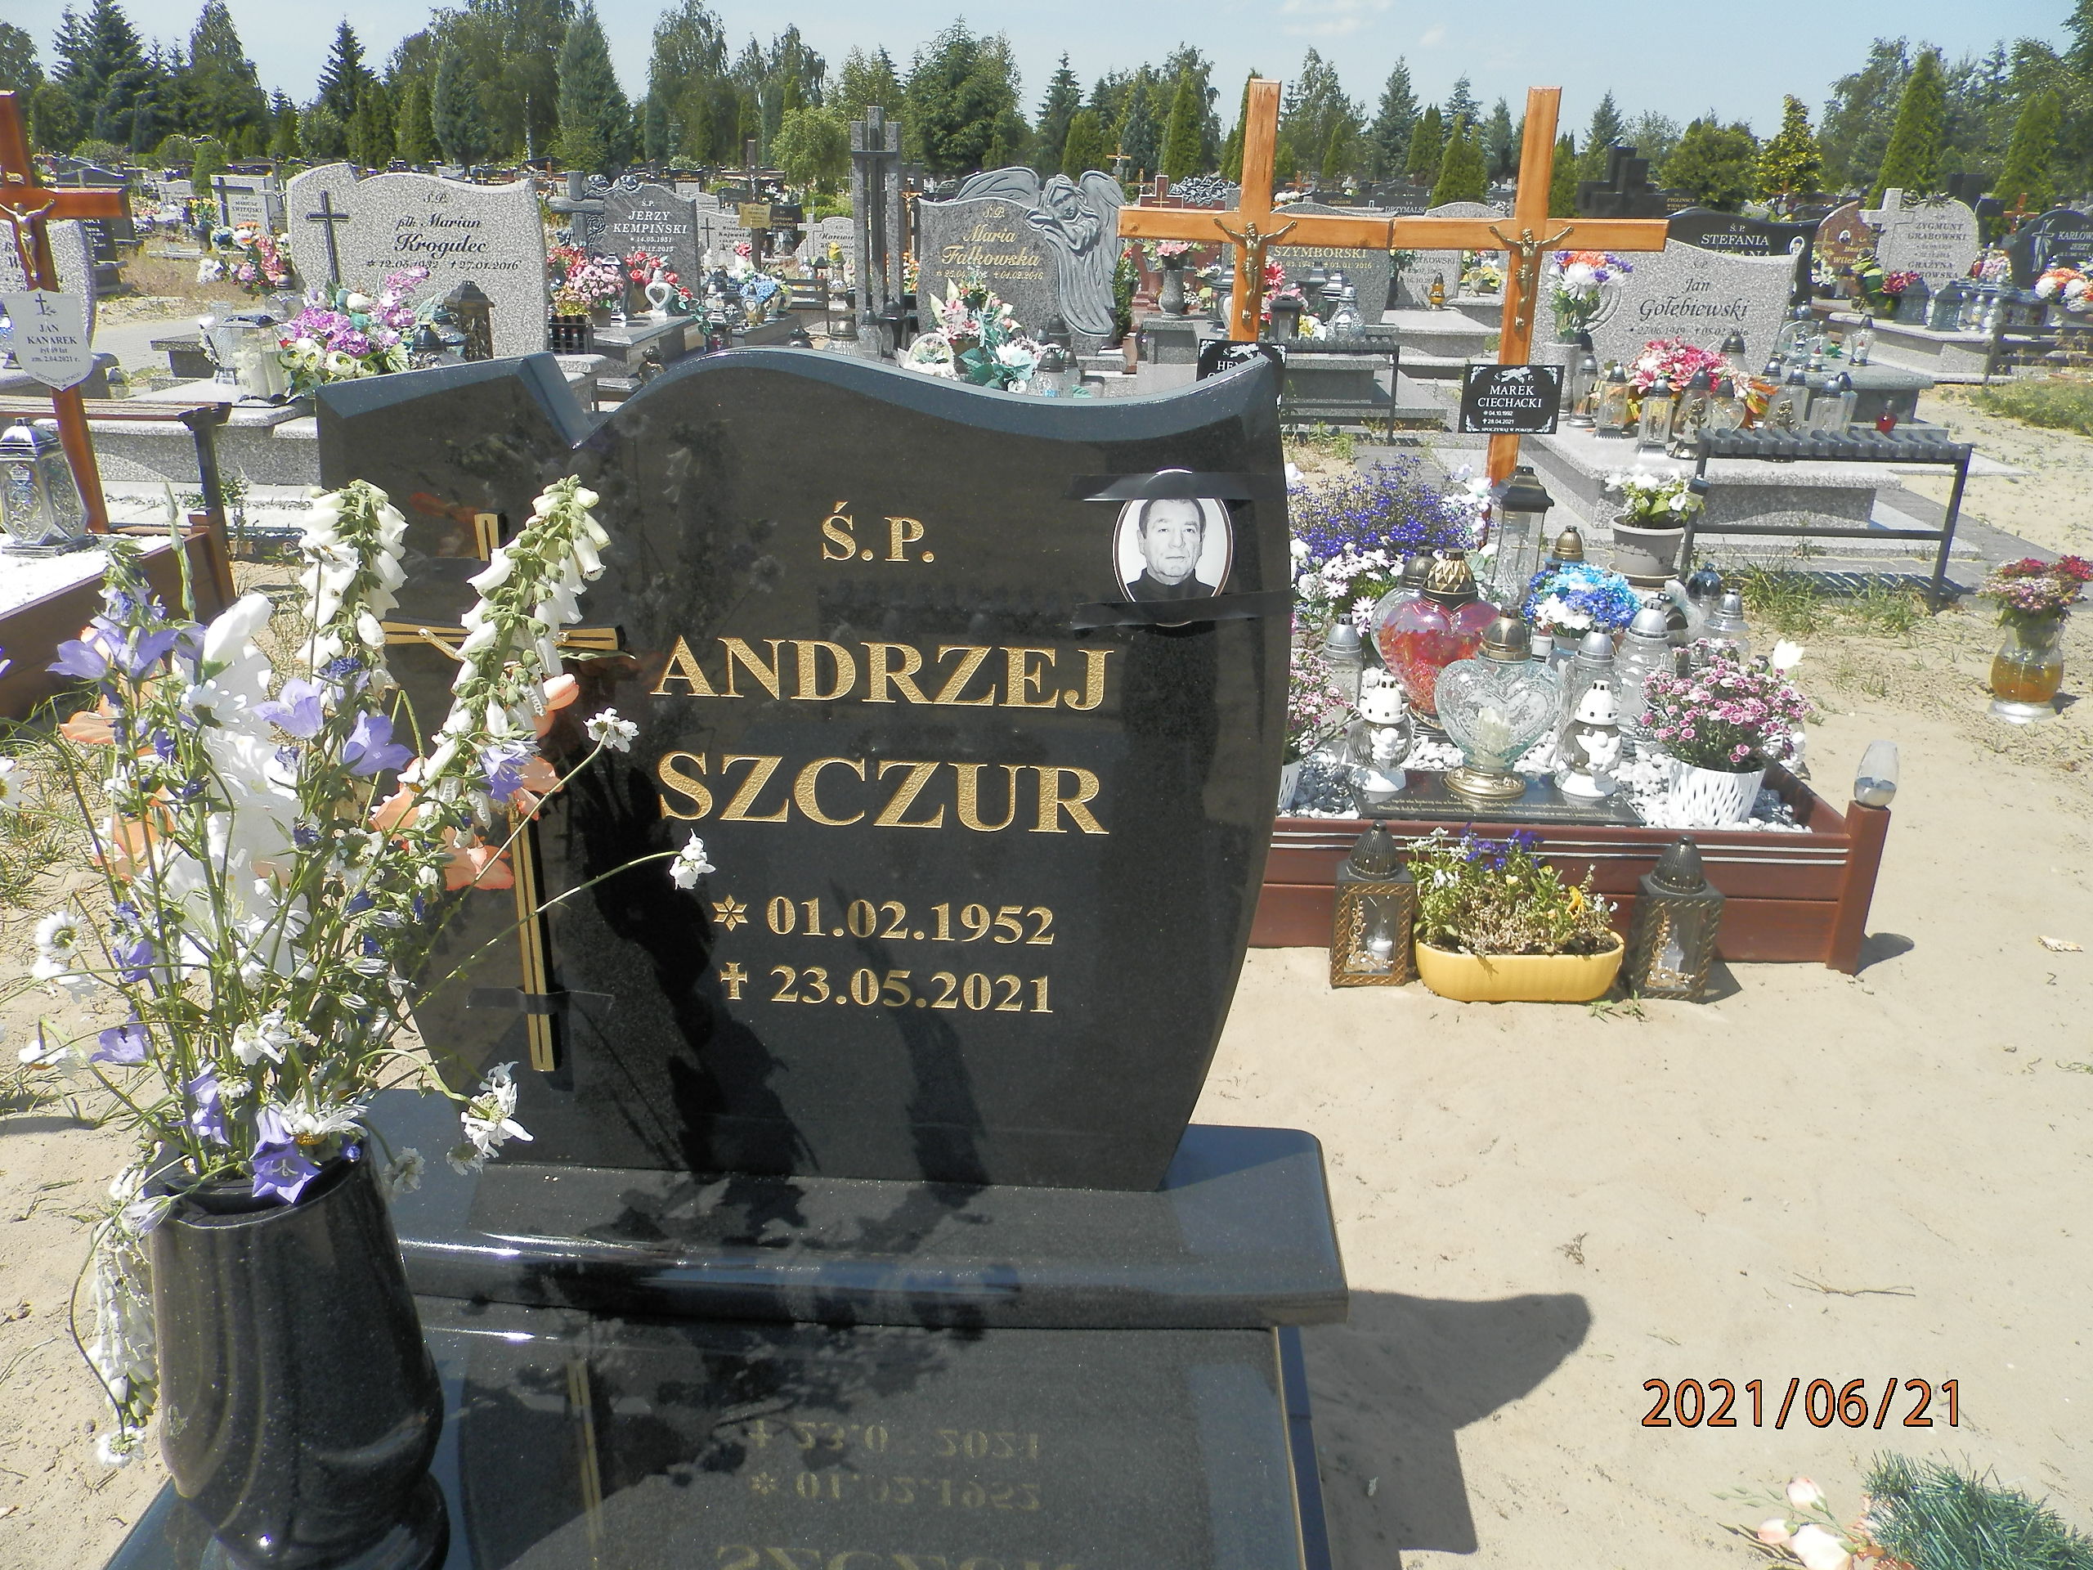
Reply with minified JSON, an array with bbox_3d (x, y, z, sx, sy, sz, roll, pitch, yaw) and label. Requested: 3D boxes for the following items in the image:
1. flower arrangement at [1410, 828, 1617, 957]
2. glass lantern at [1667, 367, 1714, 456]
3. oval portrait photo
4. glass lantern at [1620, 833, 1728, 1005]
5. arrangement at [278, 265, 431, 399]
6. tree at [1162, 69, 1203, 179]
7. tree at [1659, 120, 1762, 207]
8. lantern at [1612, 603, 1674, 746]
[{"bbox_3d":[0.773,0.158,2.494,0.333,0.198,0.159,2,23,3],"label":"flower arrangement"},{"bbox_3d":[2.279,-1.323,5.347,0.165,0.301,0.130,2,23,4],"label":"glass lantern"},{"bbox_3d":[0.097,-0.179,1.144,0.090,0.121,0.009,2,23,3],"label":"oval portrait photo"},{"bbox_3d":[0.985,0.194,2.359,0.110,0.270,0.110,6,22,13],"label":"glass lantern"},{"bbox_3d":[-2.771,-1.800,6.019,0.588,0.480,0.392,2,23,3],"label":"arrangement"},{"bbox_3d":[2.843,-13.432,32.310,0.891,3.368,0.891,2,22,2],"label":"tree"},{"bbox_3d":[10.542,-9.532,24.147,1.582,2.034,1.582,2,23,4],"label":"tree"},{"bbox_3d":[1.229,-0.239,3.106,0.123,0.280,0.123,2,23,3],"label":"lantern"}]

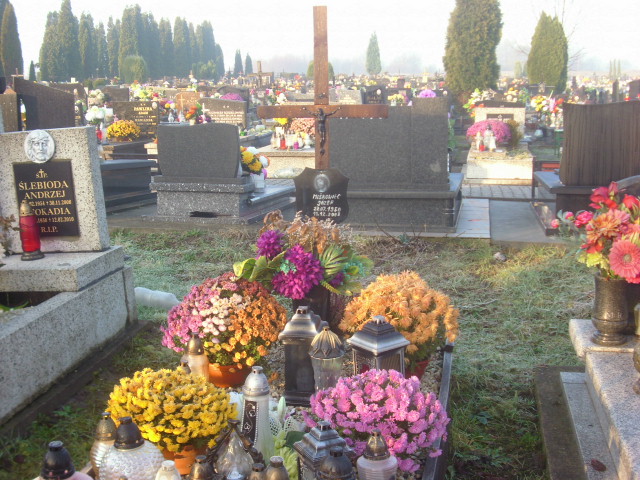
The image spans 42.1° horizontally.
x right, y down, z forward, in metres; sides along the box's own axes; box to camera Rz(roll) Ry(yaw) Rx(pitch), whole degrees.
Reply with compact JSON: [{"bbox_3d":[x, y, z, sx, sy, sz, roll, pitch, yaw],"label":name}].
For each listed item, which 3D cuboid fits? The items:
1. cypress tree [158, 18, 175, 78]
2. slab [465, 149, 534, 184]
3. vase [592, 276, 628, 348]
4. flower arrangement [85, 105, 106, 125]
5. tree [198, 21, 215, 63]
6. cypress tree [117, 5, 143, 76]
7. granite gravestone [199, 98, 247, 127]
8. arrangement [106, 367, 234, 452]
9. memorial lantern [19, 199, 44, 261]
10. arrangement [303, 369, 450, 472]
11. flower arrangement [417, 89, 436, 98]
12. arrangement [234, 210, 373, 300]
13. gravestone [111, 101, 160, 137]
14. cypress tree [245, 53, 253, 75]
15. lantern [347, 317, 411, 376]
[{"bbox_3d":[-18.884,-23.503,102.363,2.100,7.256,2.100,0,12,0],"label":"cypress tree"},{"bbox_3d":[2.662,-1.110,12.223,0.910,0.344,1.700,2,12,12],"label":"slab"},{"bbox_3d":[1.317,0.318,3.780,0.170,0.305,0.170,2,12,11],"label":"vase"},{"bbox_3d":[-2.886,-1.610,10.695,0.280,0.248,0.250,0,12,0],"label":"flower arrangement"},{"bbox_3d":[-11.231,-18.526,82.975,1.583,6.519,1.583,0,11,0],"label":"tree"},{"bbox_3d":[-20.505,-21.224,89.559,2.600,7.858,2.600,0,12,0],"label":"cypress tree"},{"bbox_3d":[-1.812,-2.378,15.700,0.880,0.580,0.140,2,12,11],"label":"granite gravestone"},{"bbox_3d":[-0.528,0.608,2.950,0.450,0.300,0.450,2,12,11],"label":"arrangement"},{"bbox_3d":[-1.599,-0.060,4.610,0.118,0.333,0.118,0,11,0],"label":"memorial lantern"},{"bbox_3d":[0.200,0.626,2.900,0.500,0.340,0.480,2,12,11],"label":"arrangement"},{"bbox_3d":[2.765,-3.747,21.500,0.500,0.340,0.480,2,12,11],"label":"flower arrangement"},{"bbox_3d":[-0.078,0.075,3.928,0.600,0.368,0.460,1,12,3],"label":"arrangement"},{"bbox_3d":[-3.176,-2.091,14.522,0.864,0.647,0.120,2,12,12],"label":"gravestone"},{"bbox_3d":[-8.805,-21.187,102.841,0.985,3.883,0.985,0,11,0],"label":"cypress tree"},{"bbox_3d":[0.250,0.488,3.567,0.185,0.333,0.185,11,16,44],"label":"lantern"}]

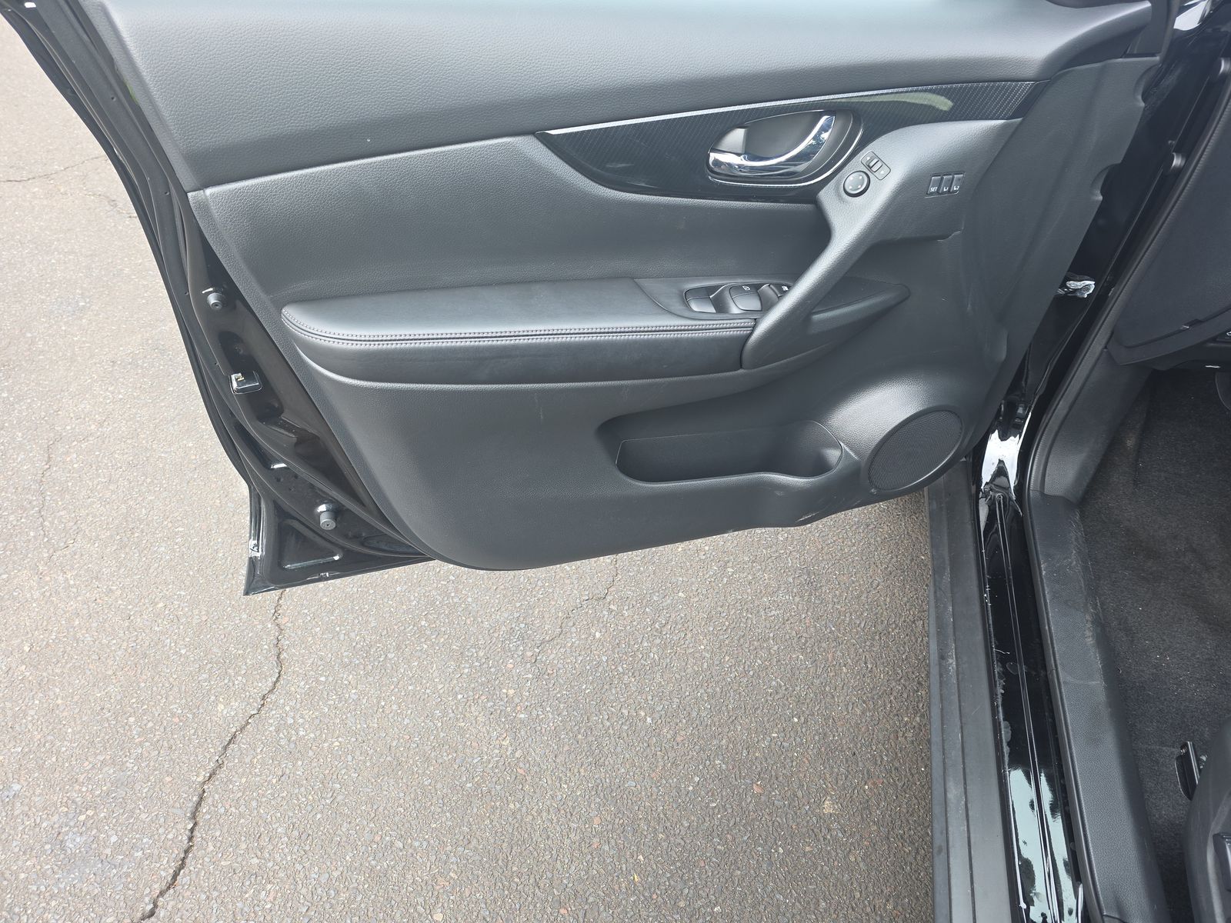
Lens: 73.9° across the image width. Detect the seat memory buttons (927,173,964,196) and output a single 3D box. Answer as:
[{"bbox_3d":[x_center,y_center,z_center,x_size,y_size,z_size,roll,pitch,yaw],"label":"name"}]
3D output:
[{"bbox_3d":[0.356,-0.302,0.887,0.037,0.024,0.010,-9,42,-8],"label":"seat memory buttons"}]

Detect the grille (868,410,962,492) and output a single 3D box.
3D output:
[{"bbox_3d":[0.450,-0.017,1.231,0.160,0.160,0.016,-15,47,-14],"label":"grille"}]

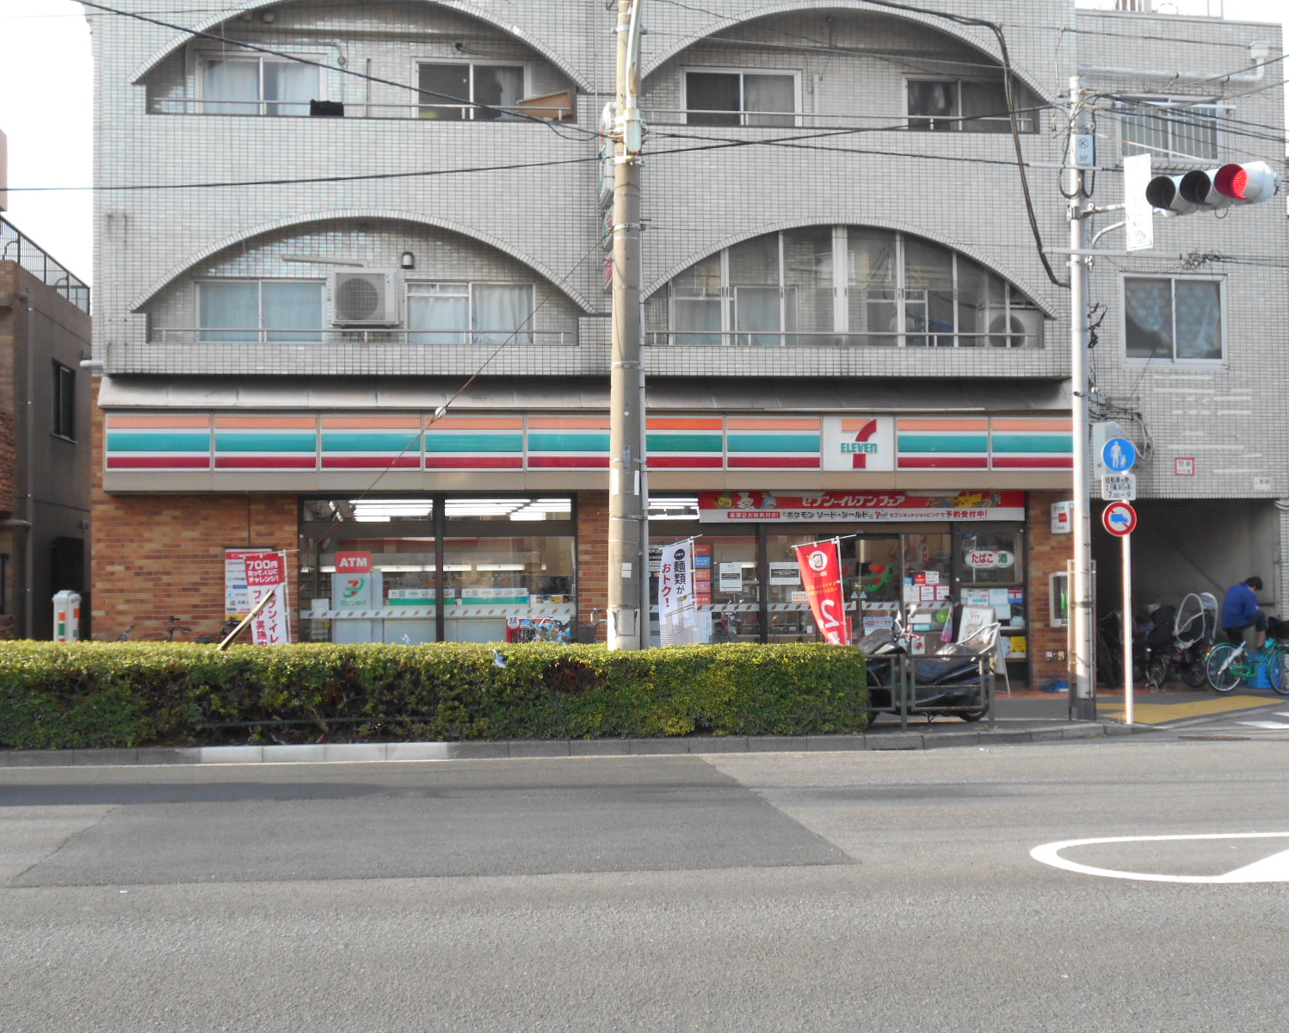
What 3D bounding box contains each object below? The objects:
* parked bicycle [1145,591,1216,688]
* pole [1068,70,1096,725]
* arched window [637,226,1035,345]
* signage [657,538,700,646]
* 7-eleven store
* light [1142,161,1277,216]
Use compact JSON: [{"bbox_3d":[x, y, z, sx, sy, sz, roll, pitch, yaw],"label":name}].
[{"bbox_3d":[7.698,1.774,25.228,1.600,1.400,0.600,2,-3,-44],"label":"parked bicycle"},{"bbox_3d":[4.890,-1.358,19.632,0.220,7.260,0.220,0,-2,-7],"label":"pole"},{"bbox_3d":[2.629,-3.010,23.198,5.420,1.600,0.350,0,-2,-7],"label":"arched window"},{"bbox_3d":[0.403,1.118,20.266,0.520,1.750,0.150,-1,-2,3],"label":"signage"},{"bbox_3d":[-0.789,0.591,24.408,12.660,3.750,5.000,0,-2,-7],"label":"7-eleven store"},{"bbox_3d":[5.815,-3.394,18.048,0.500,0.390,1.260,1,-3,-40],"label":"light"}]

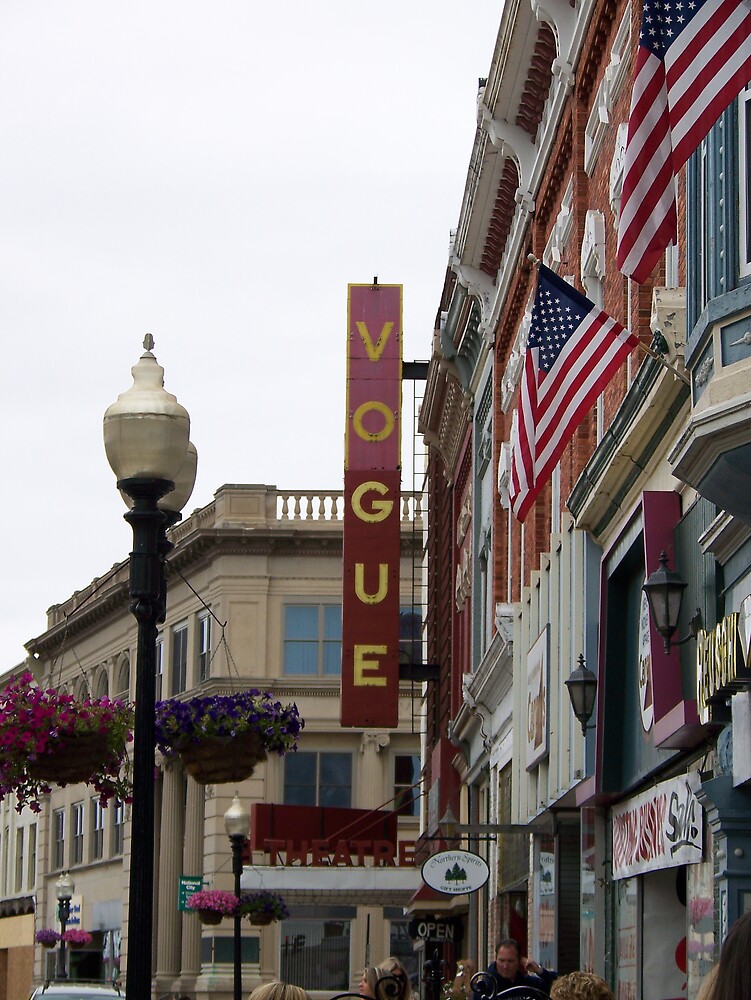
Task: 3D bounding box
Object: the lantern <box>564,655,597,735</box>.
[{"bbox_3d":[1.886,1.733,26.878,0.420,0.735,0.320,1,-9,-1],"label":"lantern"}]

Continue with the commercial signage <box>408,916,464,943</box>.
[{"bbox_3d":[0.975,6.857,48.508,0.900,0.430,0.060,1,-9,-1],"label":"commercial signage"}]

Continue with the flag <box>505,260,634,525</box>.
[{"bbox_3d":[1.387,-0.740,21.242,0.900,1.780,0.350,1,-9,-1],"label":"flag"}]

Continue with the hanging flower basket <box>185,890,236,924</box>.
[{"bbox_3d":[-2.734,6.834,50.971,0.840,0.600,0.840,1,-9,-1],"label":"hanging flower basket"}]

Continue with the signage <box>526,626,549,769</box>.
[{"bbox_3d":[1.855,2.297,34.775,0.060,1.380,2.600,1,-9,-1],"label":"signage"}]

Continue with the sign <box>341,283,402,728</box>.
[{"bbox_3d":[-0.065,0.082,60.500,1.080,8.950,0.400,1,-9,-1],"label":"sign"}]

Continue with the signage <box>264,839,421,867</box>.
[{"bbox_3d":[-0.672,6.638,57.112,2.950,0.520,0.150,-1,-9,10],"label":"signage"}]

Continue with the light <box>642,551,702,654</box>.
[{"bbox_3d":[2.072,0.723,21.187,0.420,0.720,0.320,1,-9,-1],"label":"light"}]

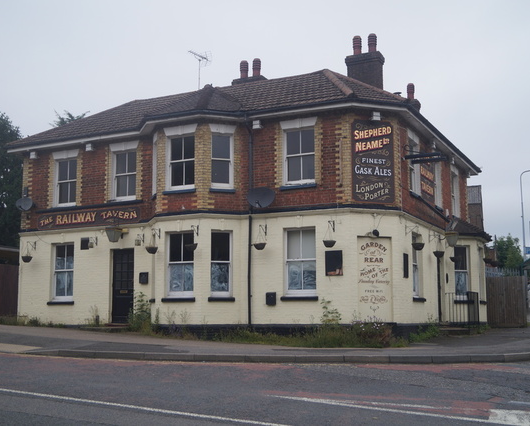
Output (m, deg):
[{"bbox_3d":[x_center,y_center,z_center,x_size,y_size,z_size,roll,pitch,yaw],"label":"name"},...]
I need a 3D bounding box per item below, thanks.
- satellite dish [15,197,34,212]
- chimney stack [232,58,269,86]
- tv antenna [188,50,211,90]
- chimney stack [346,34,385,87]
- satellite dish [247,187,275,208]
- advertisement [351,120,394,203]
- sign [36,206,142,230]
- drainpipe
[{"bbox_3d":[-7.695,-0.272,22.187,0.540,0.430,0.370,-2,-8,10],"label":"satellite dish"},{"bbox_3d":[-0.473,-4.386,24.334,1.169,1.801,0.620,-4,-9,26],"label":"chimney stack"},{"bbox_3d":[-2.245,-4.985,23.689,0.420,1.441,1.178,-6,-10,35],"label":"tv antenna"},{"bbox_3d":[3.274,-4.783,22.534,1.126,1.920,0.620,-4,-9,26],"label":"chimney stack"},{"bbox_3d":[-0.093,-0.419,18.386,0.730,0.560,0.460,-2,-8,14],"label":"satellite dish"},{"bbox_3d":[2.868,-1.367,18.266,1.216,2.197,0.040,3,-9,-18],"label":"advertisement"},{"bbox_3d":[-5.487,0.177,21.345,4.015,0.402,0.050,-4,-9,26],"label":"sign"},{"bbox_3d":[-0.448,0.156,18.682,0.110,5.737,0.250,-4,-9,26],"label":"drainpipe"}]

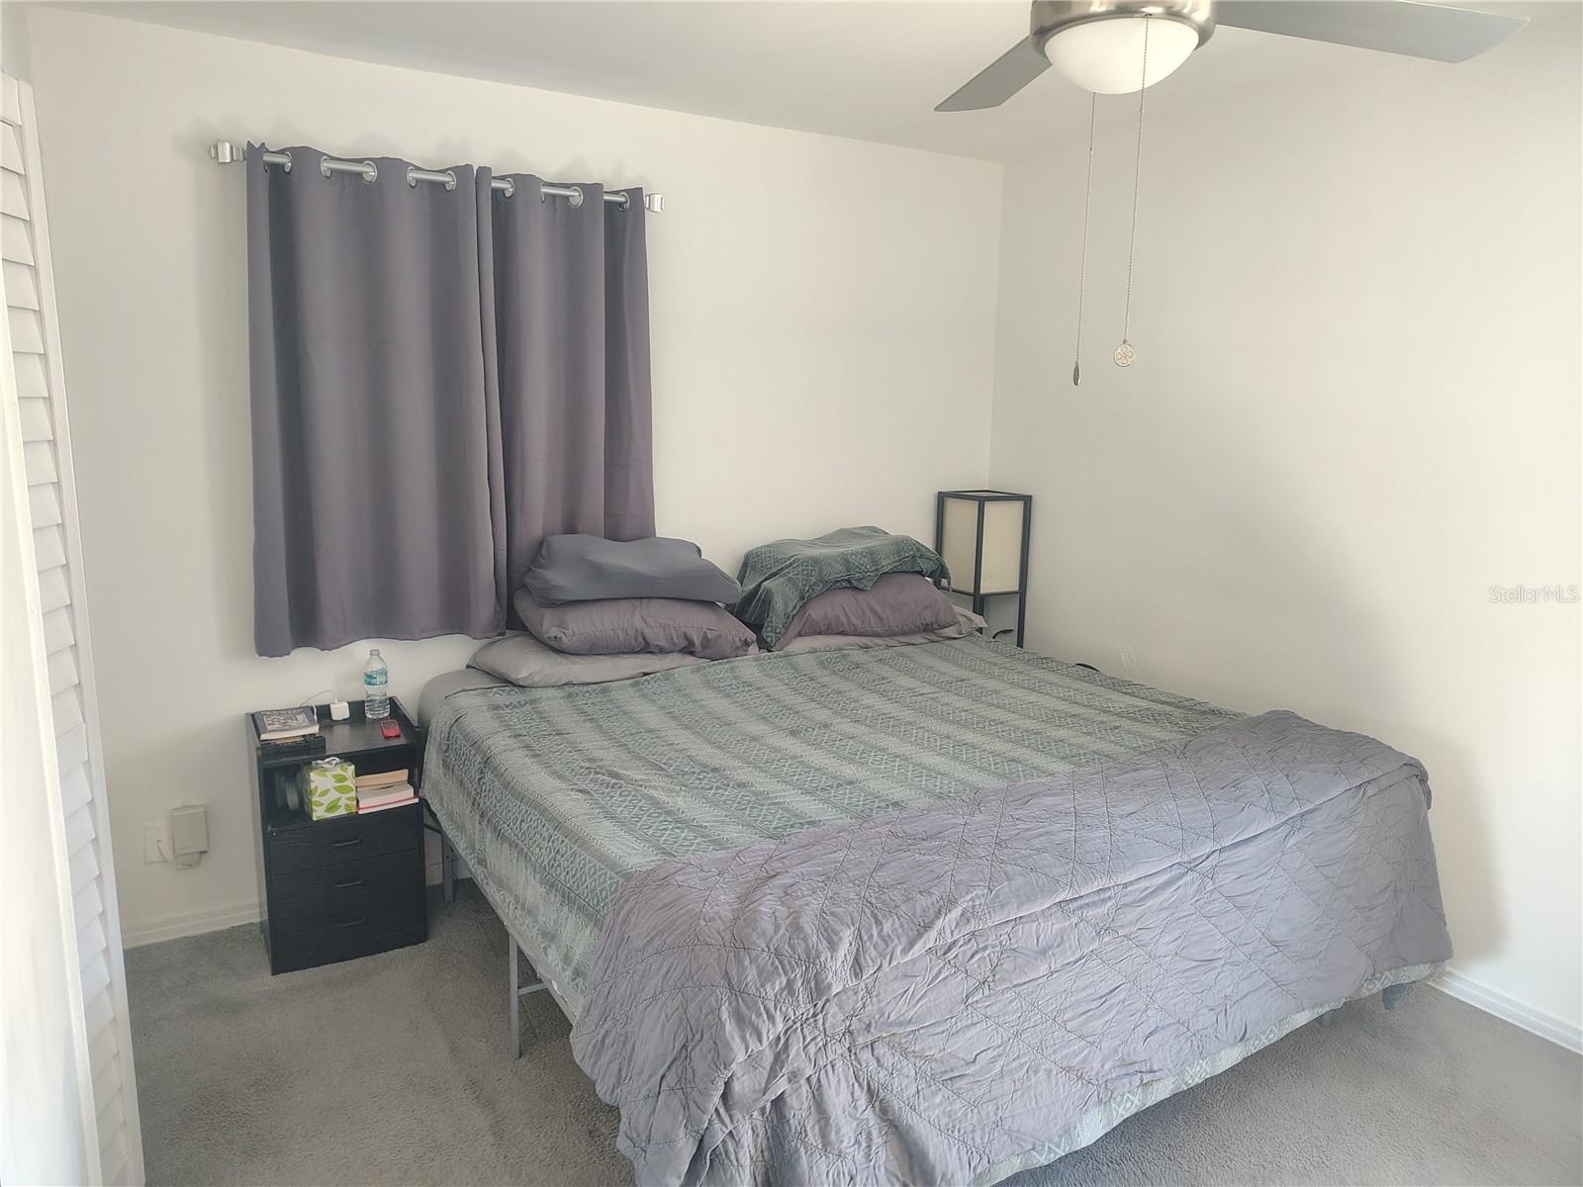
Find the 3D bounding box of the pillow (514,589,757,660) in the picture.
[{"bbox_3d":[-0.481,0.095,3.431,0.690,0.170,0.450,2,12,-23],"label":"pillow"}]

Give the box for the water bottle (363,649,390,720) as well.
[{"bbox_3d":[-1.234,0.266,3.261,0.066,0.203,0.066,-5,12,-30],"label":"water bottle"}]

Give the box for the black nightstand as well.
[{"bbox_3d":[-1.297,0.673,3.139,0.405,0.637,0.335,-5,12,-30],"label":"black nightstand"}]

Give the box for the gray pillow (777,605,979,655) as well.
[{"bbox_3d":[0.298,0.129,3.912,0.770,0.120,0.460,-5,12,-30],"label":"gray pillow"}]

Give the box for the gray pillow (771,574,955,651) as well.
[{"bbox_3d":[0.218,0.035,3.836,0.720,0.210,0.460,-5,15,-30],"label":"gray pillow"}]

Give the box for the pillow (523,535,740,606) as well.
[{"bbox_3d":[-0.497,-0.070,3.414,0.650,0.170,0.420,1,16,-25],"label":"pillow"}]

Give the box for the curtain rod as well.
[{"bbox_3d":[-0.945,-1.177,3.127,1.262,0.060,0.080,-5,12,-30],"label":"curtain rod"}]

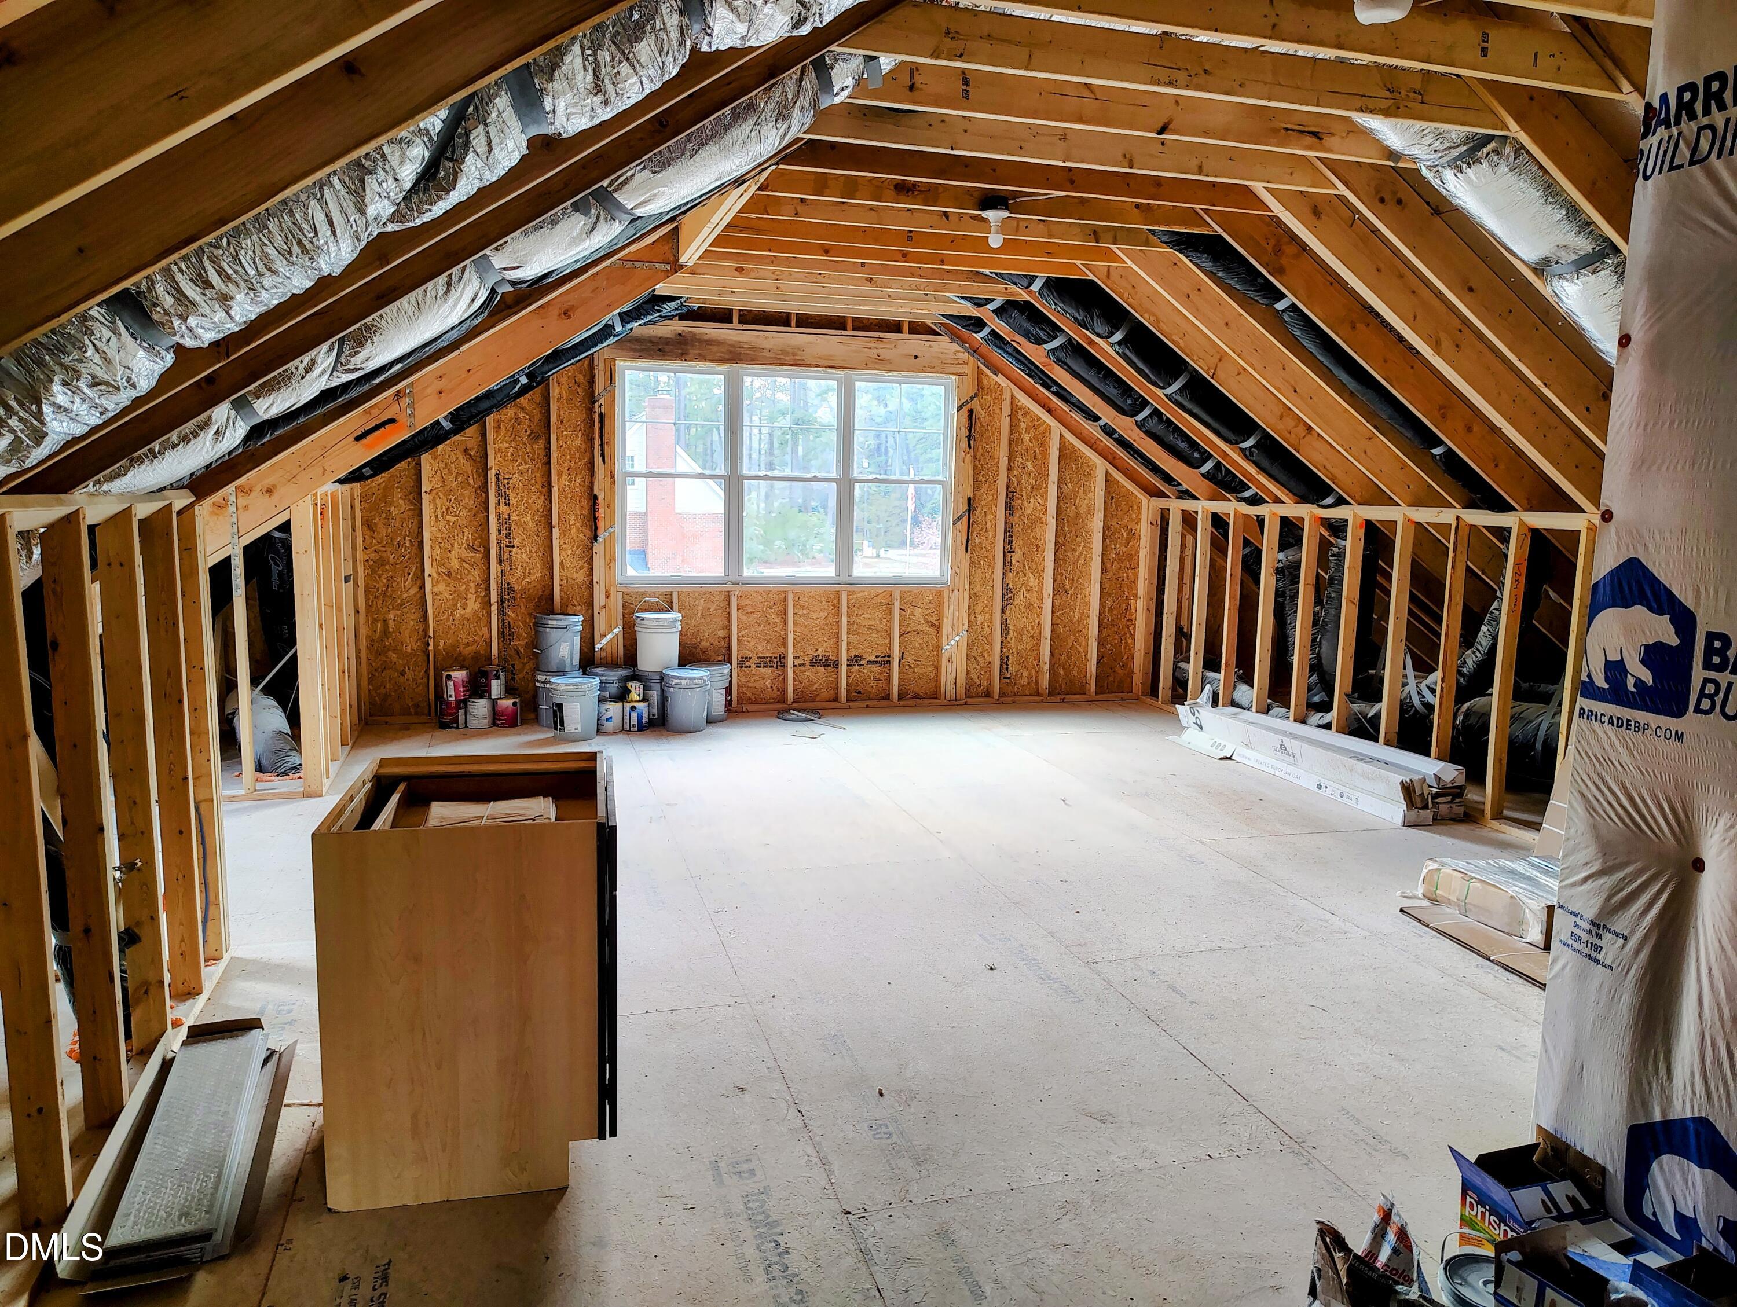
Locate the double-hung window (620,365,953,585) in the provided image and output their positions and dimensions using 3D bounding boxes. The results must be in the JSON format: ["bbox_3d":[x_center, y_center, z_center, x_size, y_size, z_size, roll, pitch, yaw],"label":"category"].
[{"bbox_3d":[-0.561,-1.260,8.710,2.461,1.519,0.110,-1,8,-17],"label":"double-hung window"}]

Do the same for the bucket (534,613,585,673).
[{"bbox_3d":[-2.071,-0.068,8.096,0.308,0.373,0.308,-1,8,-16],"label":"bucket"}]

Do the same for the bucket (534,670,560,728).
[{"bbox_3d":[-2.080,0.294,8.146,0.308,0.373,0.308,-1,8,-16],"label":"bucket"}]

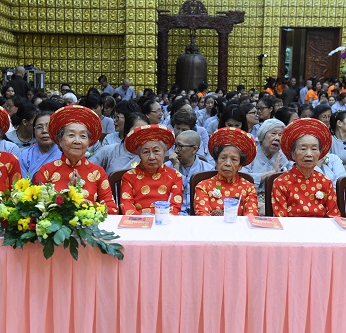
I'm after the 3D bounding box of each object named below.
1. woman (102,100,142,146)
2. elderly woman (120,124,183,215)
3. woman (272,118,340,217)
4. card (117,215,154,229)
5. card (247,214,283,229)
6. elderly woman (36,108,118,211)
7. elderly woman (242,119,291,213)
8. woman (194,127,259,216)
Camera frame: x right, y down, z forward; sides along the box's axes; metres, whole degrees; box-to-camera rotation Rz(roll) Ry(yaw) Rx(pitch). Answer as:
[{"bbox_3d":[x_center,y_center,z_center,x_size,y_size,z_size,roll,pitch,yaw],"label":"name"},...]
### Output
[{"bbox_3d":[-0.421,0.130,4.470,0.460,1.220,0.720,5,10,30],"label":"woman"},{"bbox_3d":[-0.125,0.409,3.088,0.400,1.240,0.640,1,9,0],"label":"elderly woman"},{"bbox_3d":[0.662,0.383,2.889,0.440,1.210,0.700,1,9,2],"label":"woman"},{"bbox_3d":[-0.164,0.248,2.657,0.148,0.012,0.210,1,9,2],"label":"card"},{"bbox_3d":[0.475,0.289,3.031,0.160,0.012,0.240,1,9,0],"label":"card"},{"bbox_3d":[-0.537,0.353,3.080,0.460,1.340,0.660,0,9,-3],"label":"elderly woman"},{"bbox_3d":[0.638,0.275,3.732,0.460,1.160,0.700,-1,9,-8],"label":"elderly woman"},{"bbox_3d":[0.293,0.420,3.088,0.400,1.230,0.640,1,9,3],"label":"woman"}]

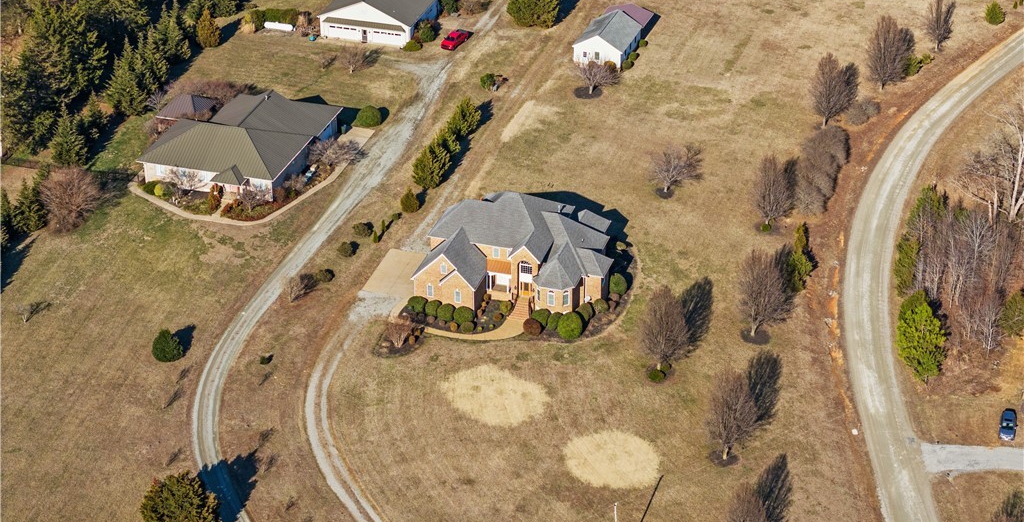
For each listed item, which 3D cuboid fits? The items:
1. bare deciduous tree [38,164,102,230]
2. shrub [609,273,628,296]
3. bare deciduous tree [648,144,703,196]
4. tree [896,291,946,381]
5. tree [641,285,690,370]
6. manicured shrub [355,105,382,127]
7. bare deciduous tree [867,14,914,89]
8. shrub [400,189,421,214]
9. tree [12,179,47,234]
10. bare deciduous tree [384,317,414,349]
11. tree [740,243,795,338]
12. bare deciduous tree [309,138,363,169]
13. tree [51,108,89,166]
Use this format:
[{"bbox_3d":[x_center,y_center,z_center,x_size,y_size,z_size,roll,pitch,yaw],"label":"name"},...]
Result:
[{"bbox_3d":[-58.350,-8.330,272.670,8.140,8.040,8.140,0,30,0],"label":"bare deciduous tree"},{"bbox_3d":[13.280,2.940,258.970,2.210,2.920,2.210,-1,31,0],"label":"shrub"},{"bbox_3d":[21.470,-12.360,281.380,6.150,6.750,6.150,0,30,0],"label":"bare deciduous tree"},{"bbox_3d":[48.310,9.300,242.100,5.400,12.000,5.400,-1,30,0],"label":"tree"},{"bbox_3d":[18.000,7.830,242.040,5.730,11.630,5.730,-1,31,0],"label":"tree"},{"bbox_3d":[-20.810,-21.240,300.720,3.820,2.830,3.820,0,30,0],"label":"manicured shrub"},{"bbox_3d":[55.580,-30.750,305.910,6.280,11.990,6.280,-1,31,0],"label":"bare deciduous tree"},{"bbox_3d":[-13.780,-8.410,278.740,2.380,3.070,2.380,-1,31,0],"label":"shrub"},{"bbox_3d":[-63.550,-7.540,272.150,4.660,7.150,4.660,0,30,0],"label":"tree"},{"bbox_3d":[-13.350,8.870,244.730,3.200,3.200,3.200,-1,30,0],"label":"bare deciduous tree"},{"bbox_3d":[29.740,3.930,247.830,5.760,11.710,5.760,0,30,0],"label":"tree"},{"bbox_3d":[-24.580,-14.780,285.700,6.200,3.600,6.200,-1,30,0],"label":"bare deciduous tree"},{"bbox_3d":[-62.120,-17.800,290.220,5.260,8.880,5.260,-1,31,0],"label":"tree"}]

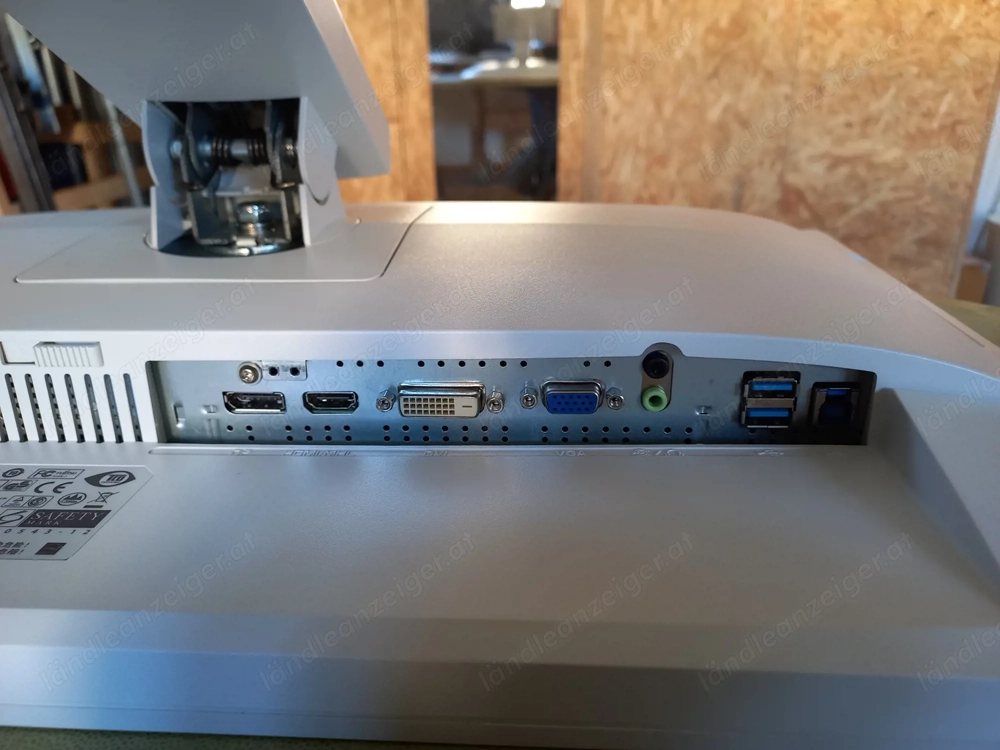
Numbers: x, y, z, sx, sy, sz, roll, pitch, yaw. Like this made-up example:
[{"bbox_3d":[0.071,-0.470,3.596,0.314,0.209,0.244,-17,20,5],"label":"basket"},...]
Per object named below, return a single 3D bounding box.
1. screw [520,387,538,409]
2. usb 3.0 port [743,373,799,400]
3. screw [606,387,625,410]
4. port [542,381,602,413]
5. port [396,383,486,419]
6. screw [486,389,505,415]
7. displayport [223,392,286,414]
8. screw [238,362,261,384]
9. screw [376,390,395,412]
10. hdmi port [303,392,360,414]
[{"bbox_3d":[0.009,0.007,0.211,0.005,0.005,0.005,0,21,3],"label":"screw"},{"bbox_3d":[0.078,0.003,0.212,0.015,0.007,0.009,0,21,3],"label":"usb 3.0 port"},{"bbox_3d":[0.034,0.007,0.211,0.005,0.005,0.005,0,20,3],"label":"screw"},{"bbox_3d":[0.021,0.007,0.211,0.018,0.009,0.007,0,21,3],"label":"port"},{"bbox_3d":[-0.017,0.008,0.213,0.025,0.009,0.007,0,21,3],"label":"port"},{"bbox_3d":[-0.001,0.008,0.213,0.005,0.005,0.005,0,21,3],"label":"screw"},{"bbox_3d":[-0.074,0.007,0.223,0.019,0.007,0.008,0,21,3],"label":"displayport"},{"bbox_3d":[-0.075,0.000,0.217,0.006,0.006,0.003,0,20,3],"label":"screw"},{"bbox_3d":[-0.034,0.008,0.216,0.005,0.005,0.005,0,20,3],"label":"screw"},{"bbox_3d":[-0.051,0.007,0.222,0.017,0.007,0.008,0,21,3],"label":"hdmi port"}]

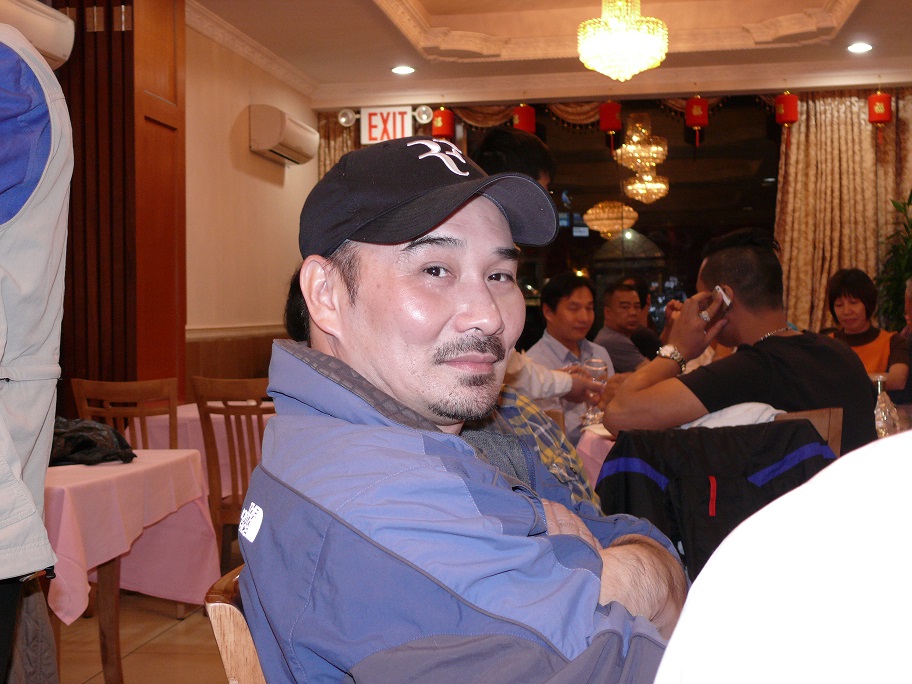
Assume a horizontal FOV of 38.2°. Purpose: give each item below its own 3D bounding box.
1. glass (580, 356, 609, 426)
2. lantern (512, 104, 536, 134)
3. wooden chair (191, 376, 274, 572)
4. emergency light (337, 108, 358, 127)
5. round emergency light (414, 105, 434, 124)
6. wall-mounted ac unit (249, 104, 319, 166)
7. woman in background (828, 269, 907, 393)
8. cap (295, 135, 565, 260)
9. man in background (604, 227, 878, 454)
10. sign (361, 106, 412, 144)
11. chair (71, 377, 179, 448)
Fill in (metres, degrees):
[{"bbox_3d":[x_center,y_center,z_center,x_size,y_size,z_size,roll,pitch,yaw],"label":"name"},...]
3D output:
[{"bbox_3d":[0.419,0.152,4.000,0.074,0.190,0.074,-1,13,0],"label":"glass"},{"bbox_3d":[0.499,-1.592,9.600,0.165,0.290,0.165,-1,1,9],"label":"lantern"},{"bbox_3d":[-0.776,0.579,5.285,0.420,0.910,0.500,-1,1,12],"label":"wooden chair"},{"bbox_3d":[-0.796,-1.641,9.650,0.130,0.130,0.110,-1,1,9],"label":"emergency light"},{"bbox_3d":[-0.231,-1.663,9.650,0.130,0.130,0.110,-1,1,9],"label":"round emergency light"},{"bbox_3d":[-1.122,-1.335,8.563,0.220,0.290,0.820,-1,1,9],"label":"wall-mounted ac unit"},{"bbox_3d":[1.509,0.368,4.837,0.500,1.270,0.650,-1,2,20],"label":"woman in background"},{"bbox_3d":[-0.033,-0.127,1.120,0.177,0.127,0.265,-2,-14,-39],"label":"cap"},{"bbox_3d":[0.678,0.393,3.220,0.580,1.330,0.720,-2,2,-40],"label":"man in background"},{"bbox_3d":[-0.508,-1.594,9.700,0.380,0.270,0.080,-1,1,9],"label":"sign"},{"bbox_3d":[-1.208,0.588,5.235,0.420,0.910,0.500,-1,1,12],"label":"chair"}]

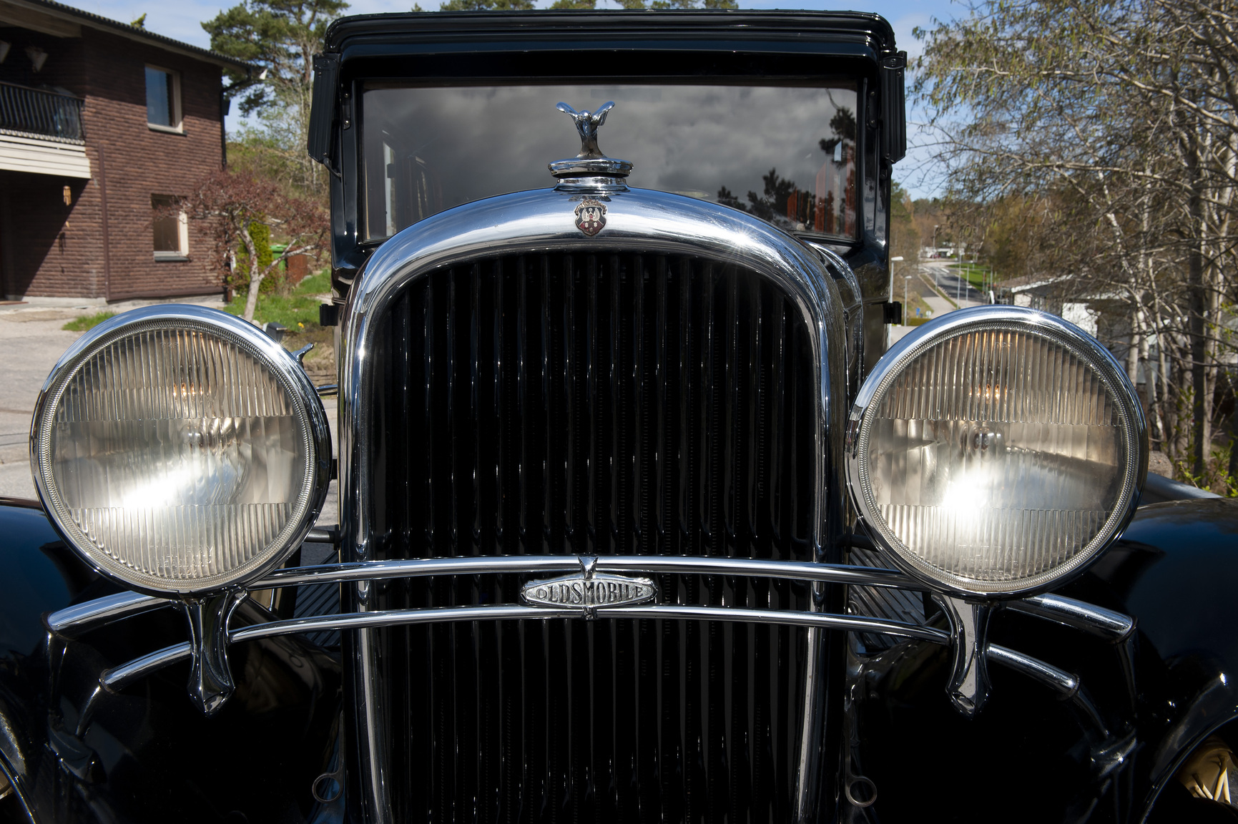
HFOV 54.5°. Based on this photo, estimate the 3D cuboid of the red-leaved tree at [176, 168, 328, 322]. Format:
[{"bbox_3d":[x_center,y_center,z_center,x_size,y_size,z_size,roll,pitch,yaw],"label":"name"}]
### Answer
[{"bbox_3d":[-4.847,-2.191,15.800,2.100,2.050,2.050,0,7,0],"label":"red-leaved tree"}]

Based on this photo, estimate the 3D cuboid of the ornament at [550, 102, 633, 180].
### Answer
[{"bbox_3d":[-0.031,-0.302,1.340,0.094,0.090,0.092,0,7,0],"label":"ornament"}]

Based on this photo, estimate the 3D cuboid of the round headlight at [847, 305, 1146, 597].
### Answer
[{"bbox_3d":[0.356,0.026,1.214,0.278,0.278,0.200,0,7,0],"label":"round headlight"}]

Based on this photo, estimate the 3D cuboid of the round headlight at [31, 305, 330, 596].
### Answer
[{"bbox_3d":[-0.411,0.026,1.214,0.278,0.278,0.200,0,7,0],"label":"round headlight"}]

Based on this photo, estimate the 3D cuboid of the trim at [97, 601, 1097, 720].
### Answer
[{"bbox_3d":[-0.028,0.255,1.235,1.030,0.120,0.090,0,7,0],"label":"trim"}]

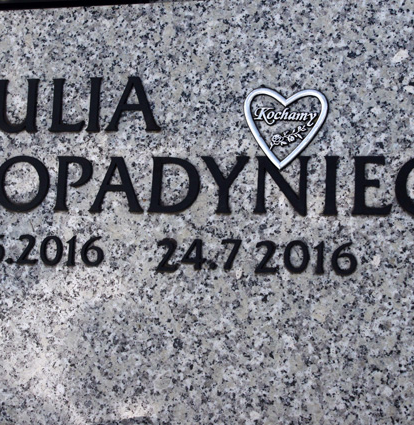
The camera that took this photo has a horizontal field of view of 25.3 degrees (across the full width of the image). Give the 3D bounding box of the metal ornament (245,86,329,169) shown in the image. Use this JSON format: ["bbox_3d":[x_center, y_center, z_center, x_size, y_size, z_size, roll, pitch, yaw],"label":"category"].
[{"bbox_3d":[0.065,-0.070,0.782,0.072,0.069,0.008,4,-3,16],"label":"metal ornament"}]

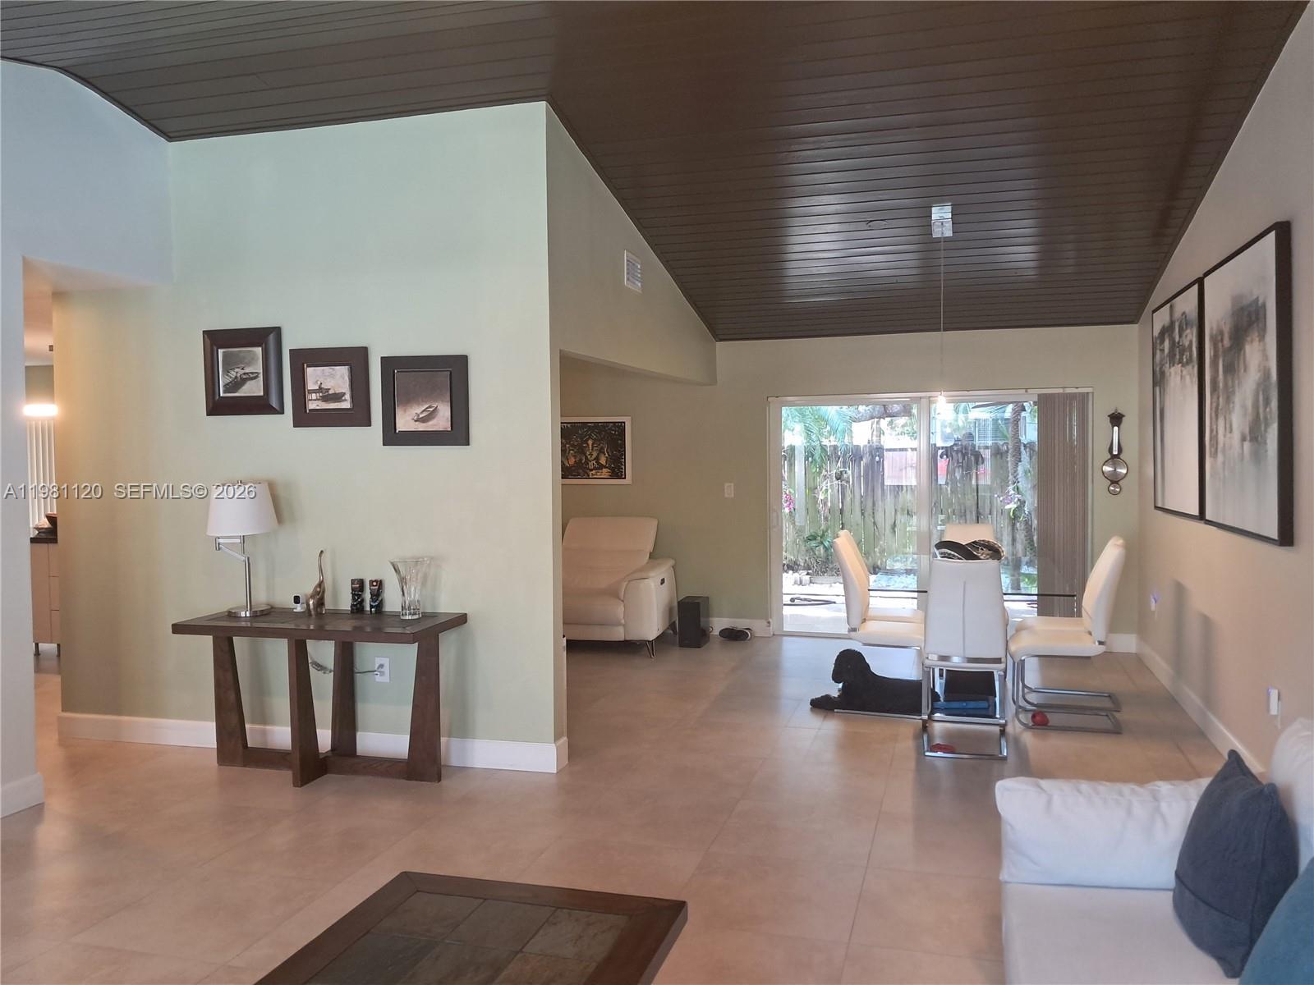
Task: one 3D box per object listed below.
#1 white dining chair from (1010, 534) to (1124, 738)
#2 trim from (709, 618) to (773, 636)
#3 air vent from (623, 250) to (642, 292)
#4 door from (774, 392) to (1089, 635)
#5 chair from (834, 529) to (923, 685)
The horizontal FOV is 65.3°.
[{"bbox_3d":[2.253,0.778,5.687,0.596,0.993,0.417,0,2,16],"label":"white dining chair"},{"bbox_3d":[0.682,1.125,8.521,0.566,0.143,0.020,0,2,16],"label":"trim"},{"bbox_3d":[-0.148,-1.338,6.256,0.025,0.200,0.350,0,2,16],"label":"air vent"},{"bbox_3d":[2.109,0.209,8.092,2.434,1.967,0.120,0,2,16],"label":"door"},{"bbox_3d":[1.351,0.761,6.104,0.570,1.020,0.440,0,2,21],"label":"chair"}]

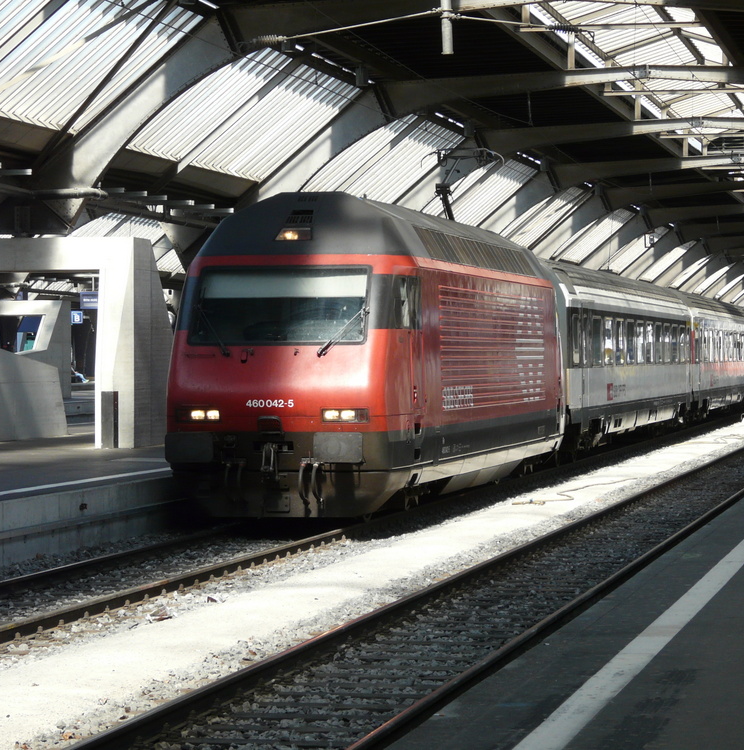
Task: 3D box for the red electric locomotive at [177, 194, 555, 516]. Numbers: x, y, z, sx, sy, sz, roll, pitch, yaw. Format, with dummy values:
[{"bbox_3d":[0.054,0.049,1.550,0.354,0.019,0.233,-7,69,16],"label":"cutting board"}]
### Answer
[{"bbox_3d":[0.451,-0.298,45.267,3.000,4.220,18.400,0,0,11],"label":"red electric locomotive"}]

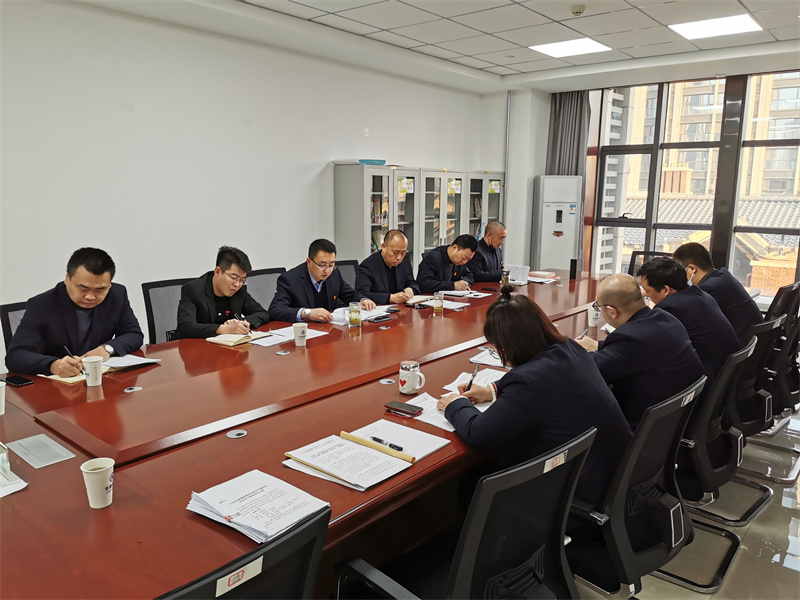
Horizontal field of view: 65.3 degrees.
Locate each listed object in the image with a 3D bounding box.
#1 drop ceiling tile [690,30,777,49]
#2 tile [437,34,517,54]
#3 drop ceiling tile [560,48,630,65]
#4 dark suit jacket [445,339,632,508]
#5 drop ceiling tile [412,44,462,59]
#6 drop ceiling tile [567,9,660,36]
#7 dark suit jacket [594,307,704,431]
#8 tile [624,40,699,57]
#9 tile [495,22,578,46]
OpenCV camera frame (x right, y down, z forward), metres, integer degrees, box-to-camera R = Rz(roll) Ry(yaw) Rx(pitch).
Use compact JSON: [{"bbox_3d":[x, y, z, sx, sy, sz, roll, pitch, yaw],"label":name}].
[{"bbox_3d":[2.803,-2.192,5.255,0.600,0.018,0.467,9,13,39],"label":"drop ceiling tile"},{"bbox_3d":[0.694,-2.254,5.514,0.600,0.020,0.600,8,13,39],"label":"tile"},{"bbox_3d":[1.879,-2.330,6.009,0.600,0.018,0.467,9,13,39],"label":"drop ceiling tile"},{"bbox_3d":[0.485,0.384,2.104,0.601,0.563,0.582,8,13,39],"label":"dark suit jacket"},{"bbox_3d":[0.364,-2.307,5.795,0.257,0.018,0.600,9,13,39],"label":"drop ceiling tile"},{"bbox_3d":[1.616,-2.119,4.769,0.600,0.020,0.600,9,13,39],"label":"drop ceiling tile"},{"bbox_3d":[1.055,0.312,2.654,0.580,0.570,0.600,9,13,39],"label":"dark suit jacket"},{"bbox_3d":[2.339,-2.260,5.623,0.600,0.020,0.456,9,13,39],"label":"tile"},{"bbox_3d":[1.153,-2.188,5.145,0.600,0.020,0.600,8,13,39],"label":"tile"}]

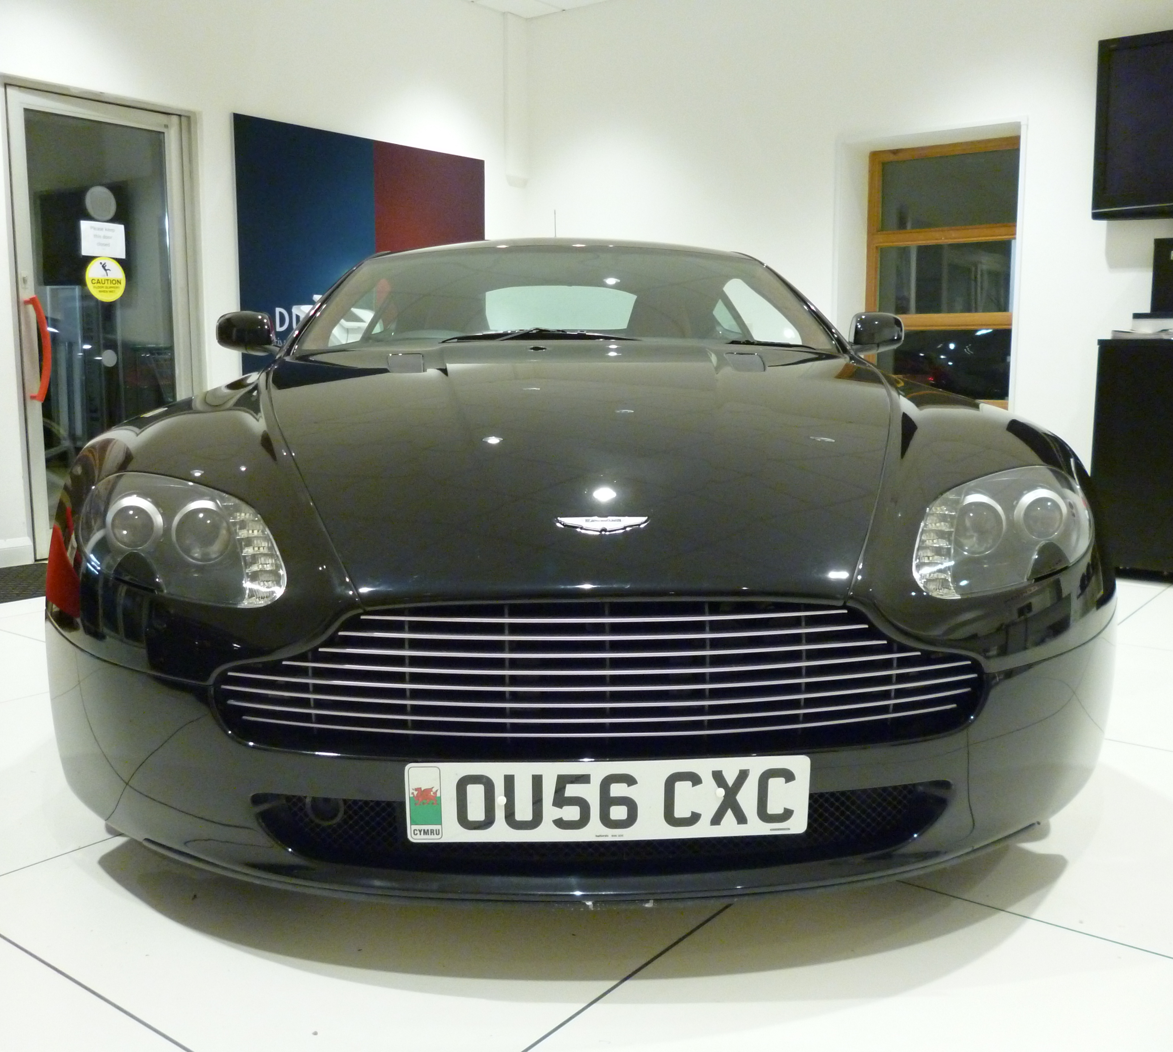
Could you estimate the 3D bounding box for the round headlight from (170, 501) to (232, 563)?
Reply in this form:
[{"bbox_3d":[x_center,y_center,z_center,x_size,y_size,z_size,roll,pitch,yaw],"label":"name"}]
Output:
[{"bbox_3d":[-0.590,0.009,1.740,0.095,0.098,0.065,0,7,-3],"label":"round headlight"}]

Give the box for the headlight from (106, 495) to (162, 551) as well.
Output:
[{"bbox_3d":[-0.717,-0.006,1.797,0.088,0.088,0.065,0,7,-3],"label":"headlight"}]

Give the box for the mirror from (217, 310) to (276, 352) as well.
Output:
[{"bbox_3d":[-0.988,-0.564,3.300,0.185,0.125,0.130,0,7,-3],"label":"mirror"}]

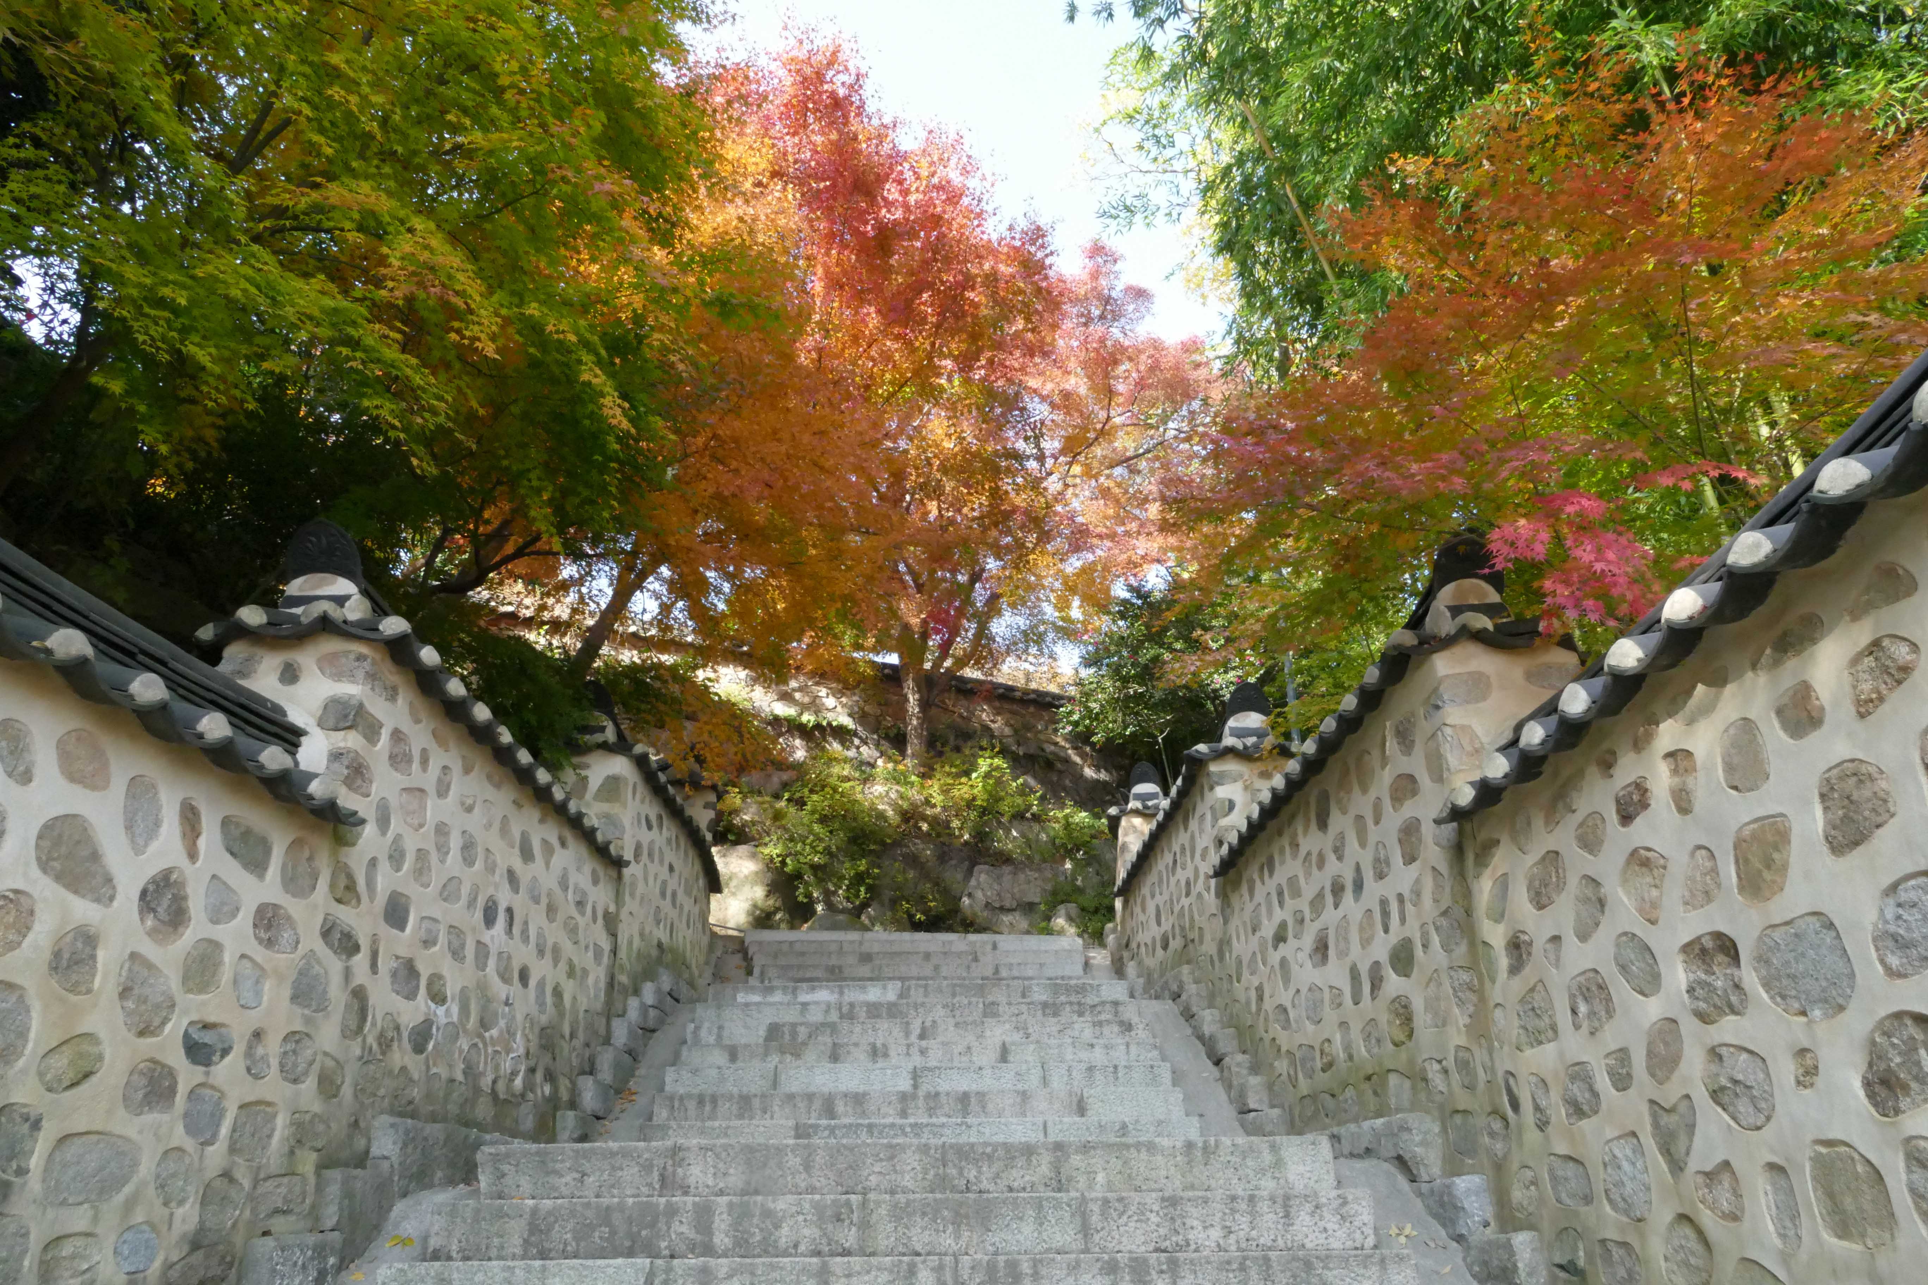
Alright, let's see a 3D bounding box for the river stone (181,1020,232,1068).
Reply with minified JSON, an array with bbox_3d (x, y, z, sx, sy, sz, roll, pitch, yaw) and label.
[{"bbox_3d":[-1.989,1.047,3.495,0.075,0.108,0.227,-1,-23,3],"label":"river stone"}]

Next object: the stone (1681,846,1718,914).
[{"bbox_3d":[1.567,0.496,2.802,0.090,0.121,0.161,-1,-21,0],"label":"stone"}]

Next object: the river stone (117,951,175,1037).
[{"bbox_3d":[-1.881,0.789,3.004,0.116,0.183,0.244,0,-23,-1],"label":"river stone"}]

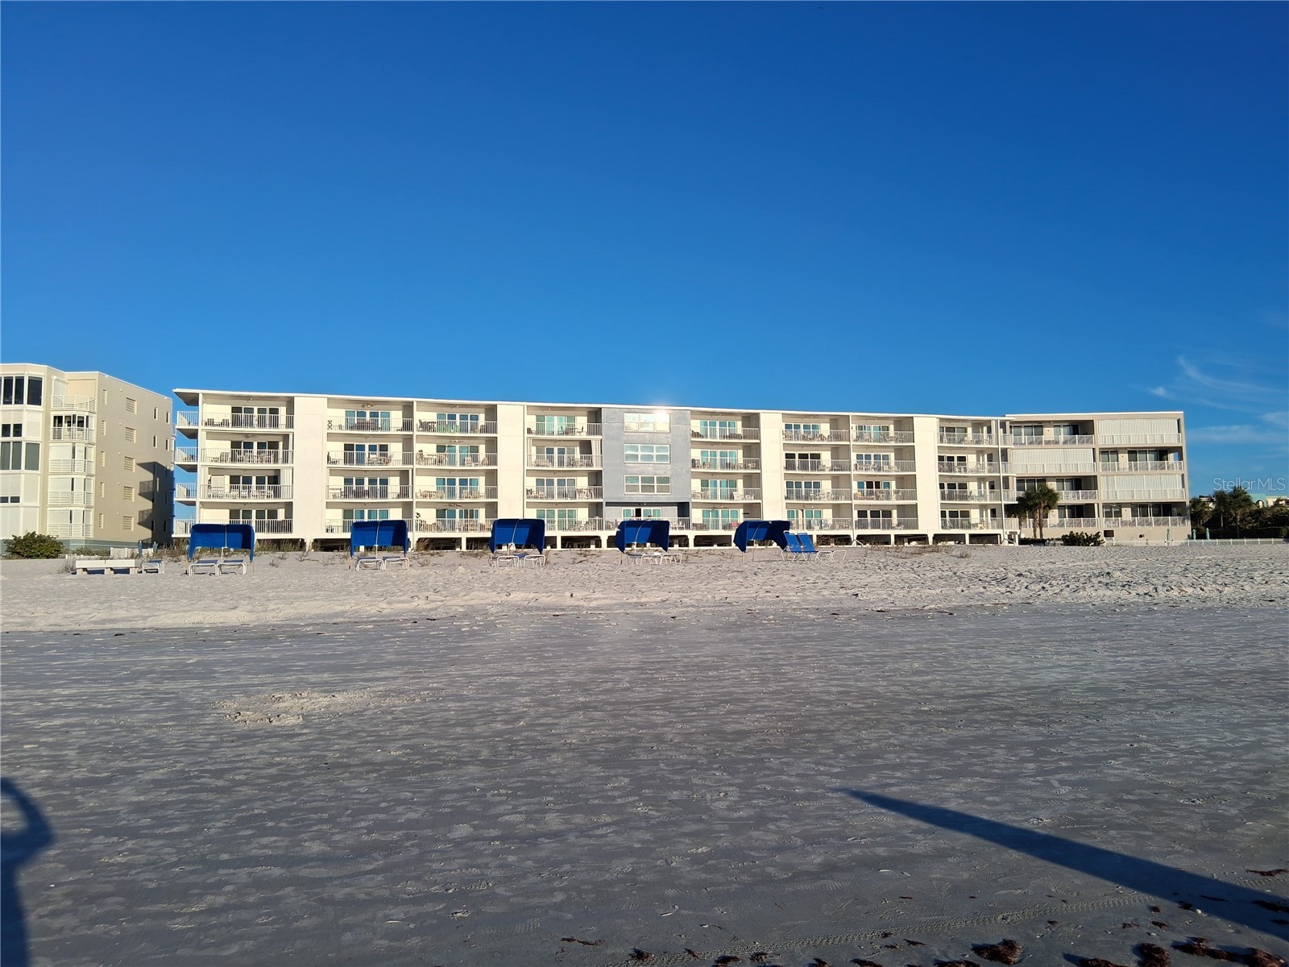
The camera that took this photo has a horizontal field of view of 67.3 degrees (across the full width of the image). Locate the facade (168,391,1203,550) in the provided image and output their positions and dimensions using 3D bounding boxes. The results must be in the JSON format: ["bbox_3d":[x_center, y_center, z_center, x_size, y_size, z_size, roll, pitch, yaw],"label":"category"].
[{"bbox_3d":[7.969,-0.278,91.000,93.000,12.400,12.000,0,-5,-15],"label":"facade"}]

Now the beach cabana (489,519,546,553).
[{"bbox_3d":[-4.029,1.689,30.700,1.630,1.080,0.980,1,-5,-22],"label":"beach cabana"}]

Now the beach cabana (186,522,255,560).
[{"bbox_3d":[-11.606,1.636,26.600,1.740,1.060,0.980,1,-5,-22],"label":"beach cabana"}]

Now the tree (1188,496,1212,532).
[{"bbox_3d":[62.040,3.895,108.000,2.600,4.800,2.600,0,-5,-10],"label":"tree"}]

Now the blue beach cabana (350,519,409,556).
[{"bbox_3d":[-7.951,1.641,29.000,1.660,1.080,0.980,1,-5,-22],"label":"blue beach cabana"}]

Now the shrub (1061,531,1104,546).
[{"bbox_3d":[40.690,5.157,90.000,3.800,1.350,2.900,0,-5,-12],"label":"shrub"}]

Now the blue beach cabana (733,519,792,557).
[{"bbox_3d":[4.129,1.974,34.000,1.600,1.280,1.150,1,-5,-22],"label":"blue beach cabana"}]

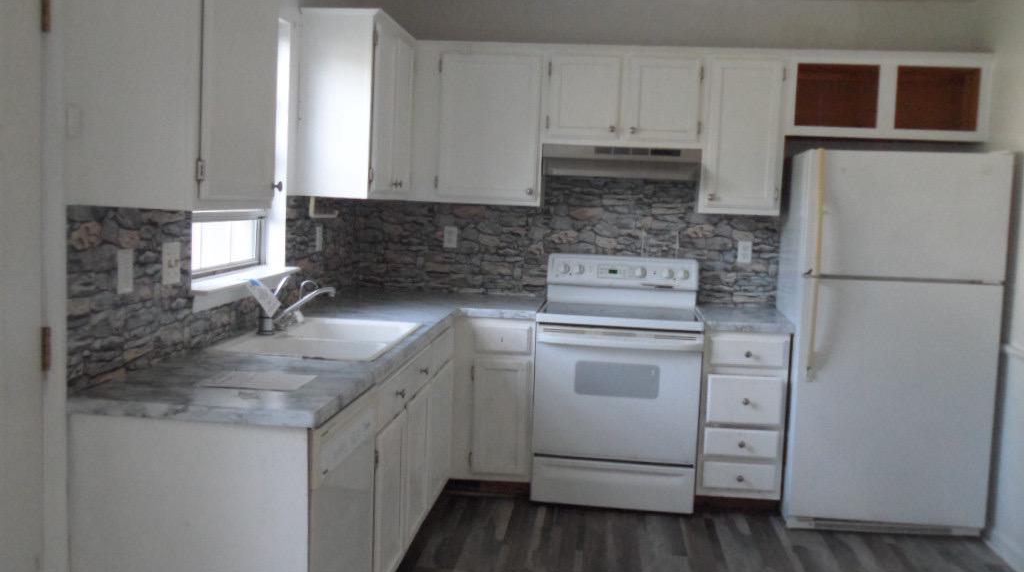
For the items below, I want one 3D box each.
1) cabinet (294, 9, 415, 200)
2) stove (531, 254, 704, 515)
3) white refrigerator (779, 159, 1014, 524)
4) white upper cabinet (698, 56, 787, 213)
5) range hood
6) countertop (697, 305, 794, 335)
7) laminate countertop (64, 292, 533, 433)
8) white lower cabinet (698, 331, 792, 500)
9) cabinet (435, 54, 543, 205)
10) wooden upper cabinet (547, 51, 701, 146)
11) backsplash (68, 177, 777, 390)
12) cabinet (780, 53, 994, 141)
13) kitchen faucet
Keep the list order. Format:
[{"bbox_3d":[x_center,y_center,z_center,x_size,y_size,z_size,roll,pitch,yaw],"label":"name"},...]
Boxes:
[{"bbox_3d":[-0.687,-0.782,4.178,0.325,0.780,0.765,3,6,6],"label":"cabinet"},{"bbox_3d":[0.512,0.446,4.520,0.757,1.143,0.670,3,6,6],"label":"stove"},{"bbox_3d":[1.685,0.243,4.248,0.815,1.685,0.695,3,6,6],"label":"white refrigerator"},{"bbox_3d":[1.126,-0.737,4.542,0.386,0.760,0.325,3,6,6],"label":"white upper cabinet"},{"bbox_3d":[0.534,-0.605,4.489,0.755,0.140,0.430,3,6,6],"label":"range hood"},{"bbox_3d":[1.101,0.159,4.468,0.387,0.042,0.640,3,6,6],"label":"countertop"},{"bbox_3d":[-0.458,0.189,3.528,0.990,0.045,2.690,3,6,6],"label":"laminate countertop"},{"bbox_3d":[1.079,0.570,4.443,0.382,0.790,0.620,3,6,6],"label":"white lower cabinet"},{"bbox_3d":[-0.097,-0.786,4.589,0.533,0.750,0.335,3,6,6],"label":"cabinet"},{"bbox_3d":[0.550,-0.904,4.508,0.759,0.450,0.335,3,6,6],"label":"wooden upper cabinet"},{"bbox_3d":[0.130,-0.127,3.441,2.145,0.645,2.680,3,6,6],"label":"backsplash"},{"bbox_3d":[1.780,-0.906,4.461,0.909,0.402,0.320,3,6,6],"label":"cabinet"},{"bbox_3d":[-0.765,0.070,3.264,0.280,0.210,0.090,3,6,6],"label":"kitchen faucet"}]

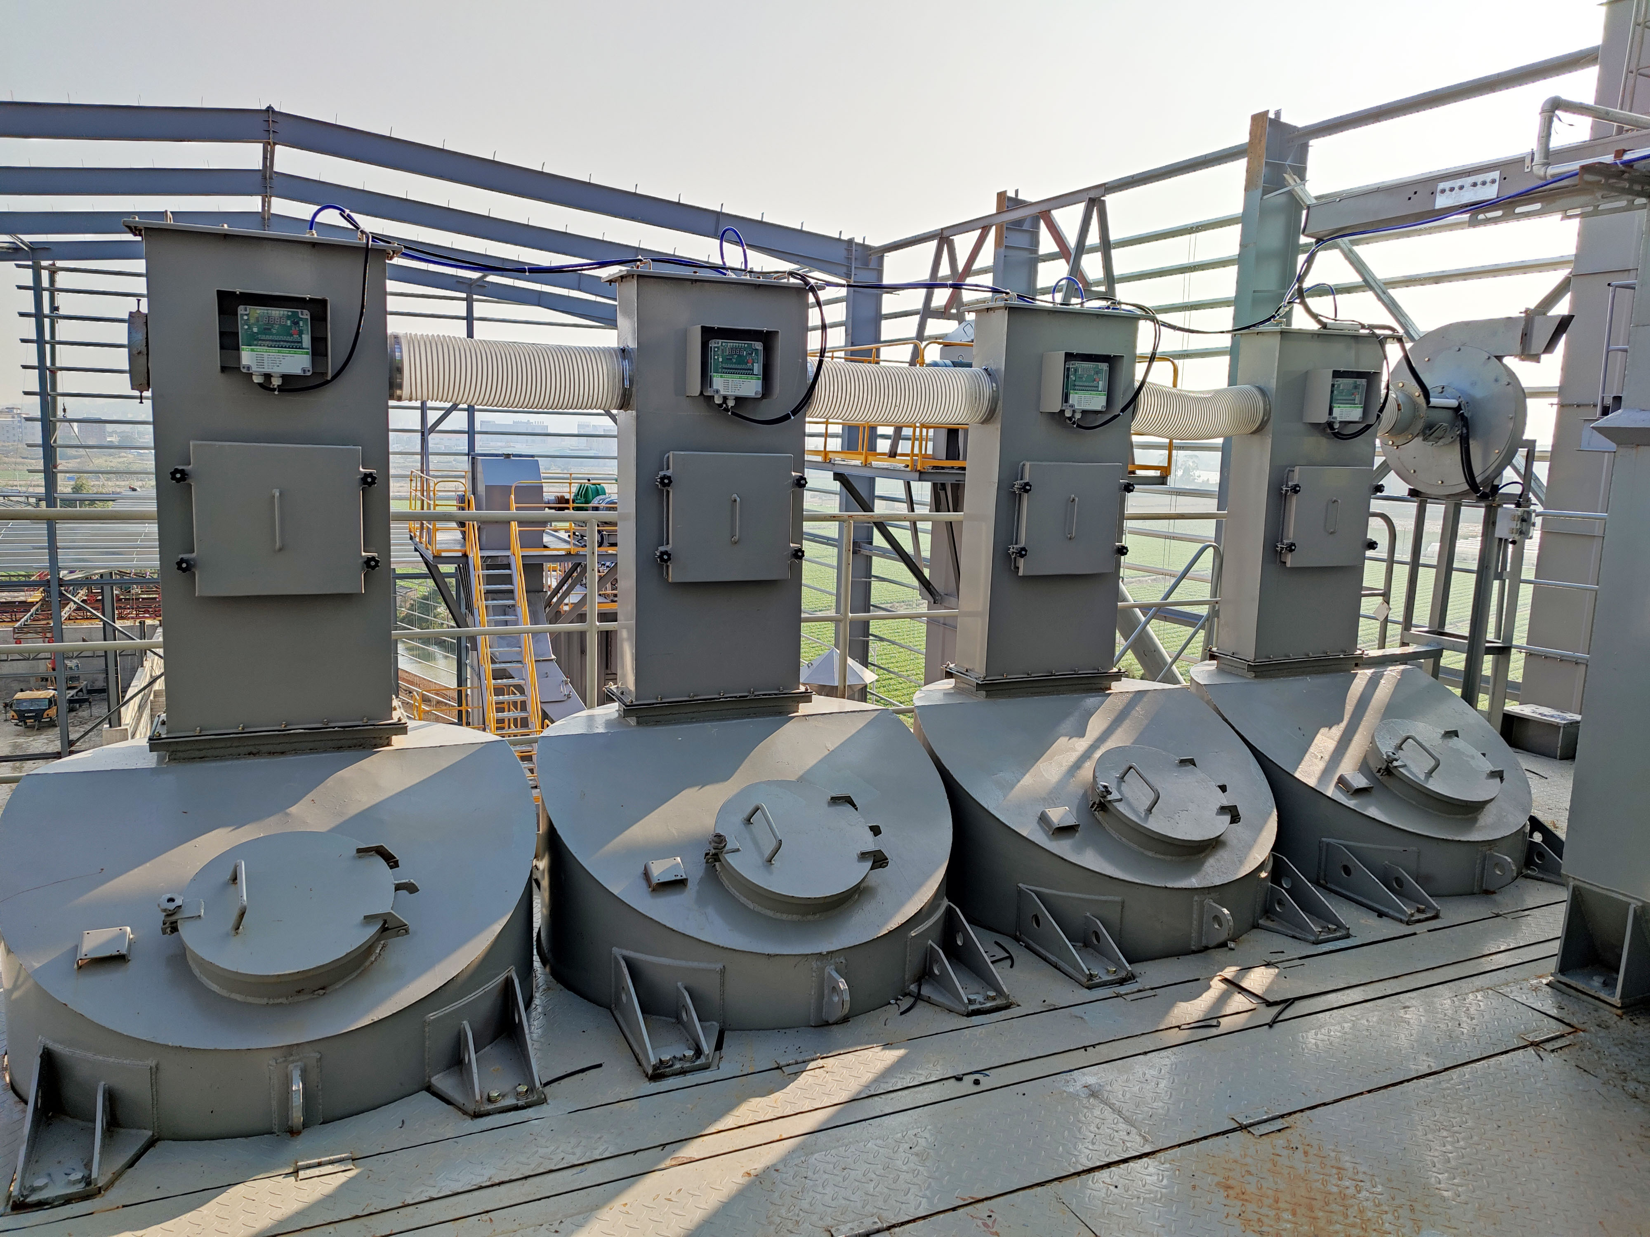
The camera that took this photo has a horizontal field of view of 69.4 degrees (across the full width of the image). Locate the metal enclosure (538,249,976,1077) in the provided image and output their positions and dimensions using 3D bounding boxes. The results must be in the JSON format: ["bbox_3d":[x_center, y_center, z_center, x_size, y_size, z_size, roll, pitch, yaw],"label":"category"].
[{"bbox_3d":[-0.217,-0.022,3.627,1.311,2.069,1.432,-2,10,-25],"label":"metal enclosure"}]

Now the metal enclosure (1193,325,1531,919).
[{"bbox_3d":[2.167,-0.121,4.719,1.311,2.069,1.432,-2,10,-25],"label":"metal enclosure"}]

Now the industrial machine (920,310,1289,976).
[{"bbox_3d":[0.985,-0.072,4.177,1.311,2.069,1.432,-2,10,-25],"label":"industrial machine"}]

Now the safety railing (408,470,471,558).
[{"bbox_3d":[-6.776,-1.896,20.905,0.670,1.220,4.100,-2,10,-25],"label":"safety railing"}]

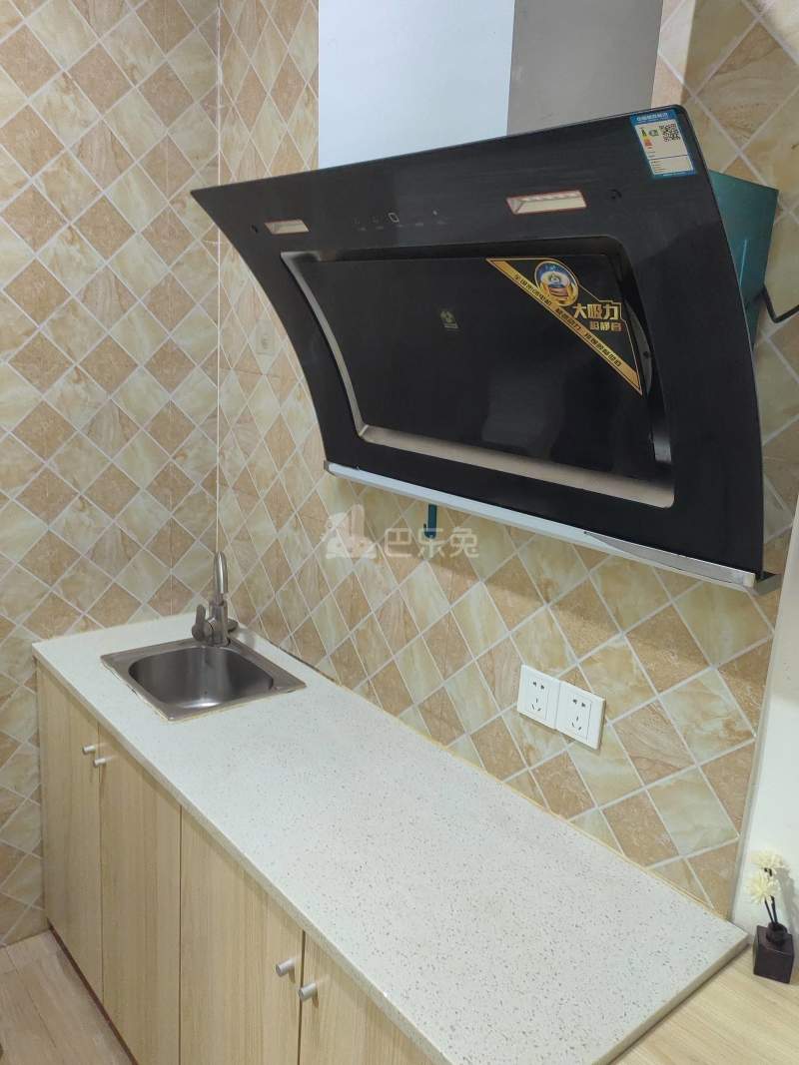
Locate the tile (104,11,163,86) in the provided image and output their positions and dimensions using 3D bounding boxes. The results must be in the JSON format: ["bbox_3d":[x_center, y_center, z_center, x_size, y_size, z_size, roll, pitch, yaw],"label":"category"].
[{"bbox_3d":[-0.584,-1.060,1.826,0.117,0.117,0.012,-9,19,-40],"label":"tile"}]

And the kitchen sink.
[{"bbox_3d":[-0.459,0.396,1.920,0.312,0.170,0.385,-8,18,-39],"label":"kitchen sink"}]

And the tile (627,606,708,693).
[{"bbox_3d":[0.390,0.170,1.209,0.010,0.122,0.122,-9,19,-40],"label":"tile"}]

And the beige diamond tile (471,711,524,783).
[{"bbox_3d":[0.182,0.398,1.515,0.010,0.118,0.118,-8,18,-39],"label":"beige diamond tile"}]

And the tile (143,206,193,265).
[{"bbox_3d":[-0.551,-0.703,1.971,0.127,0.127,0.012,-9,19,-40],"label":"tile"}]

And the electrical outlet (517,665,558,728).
[{"bbox_3d":[0.236,0.276,1.396,0.010,0.086,0.086,-8,18,-39],"label":"electrical outlet"}]

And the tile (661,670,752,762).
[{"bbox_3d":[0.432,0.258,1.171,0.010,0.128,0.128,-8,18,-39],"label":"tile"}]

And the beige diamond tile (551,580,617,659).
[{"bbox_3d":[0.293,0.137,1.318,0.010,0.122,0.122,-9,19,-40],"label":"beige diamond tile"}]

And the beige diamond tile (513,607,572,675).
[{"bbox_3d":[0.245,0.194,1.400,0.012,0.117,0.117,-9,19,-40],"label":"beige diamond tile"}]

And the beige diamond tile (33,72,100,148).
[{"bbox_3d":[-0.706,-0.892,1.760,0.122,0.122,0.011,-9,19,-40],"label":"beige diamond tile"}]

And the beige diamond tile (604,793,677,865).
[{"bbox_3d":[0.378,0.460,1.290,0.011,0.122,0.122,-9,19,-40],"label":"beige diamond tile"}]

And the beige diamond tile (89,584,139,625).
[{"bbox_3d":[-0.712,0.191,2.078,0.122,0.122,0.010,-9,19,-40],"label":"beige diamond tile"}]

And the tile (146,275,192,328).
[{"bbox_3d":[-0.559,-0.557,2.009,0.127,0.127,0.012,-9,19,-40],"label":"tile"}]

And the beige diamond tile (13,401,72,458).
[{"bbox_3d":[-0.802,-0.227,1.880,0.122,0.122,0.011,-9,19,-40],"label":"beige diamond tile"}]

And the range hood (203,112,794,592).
[{"bbox_3d":[0.080,-0.249,1.209,0.373,0.485,0.905,-8,18,-40],"label":"range hood"}]

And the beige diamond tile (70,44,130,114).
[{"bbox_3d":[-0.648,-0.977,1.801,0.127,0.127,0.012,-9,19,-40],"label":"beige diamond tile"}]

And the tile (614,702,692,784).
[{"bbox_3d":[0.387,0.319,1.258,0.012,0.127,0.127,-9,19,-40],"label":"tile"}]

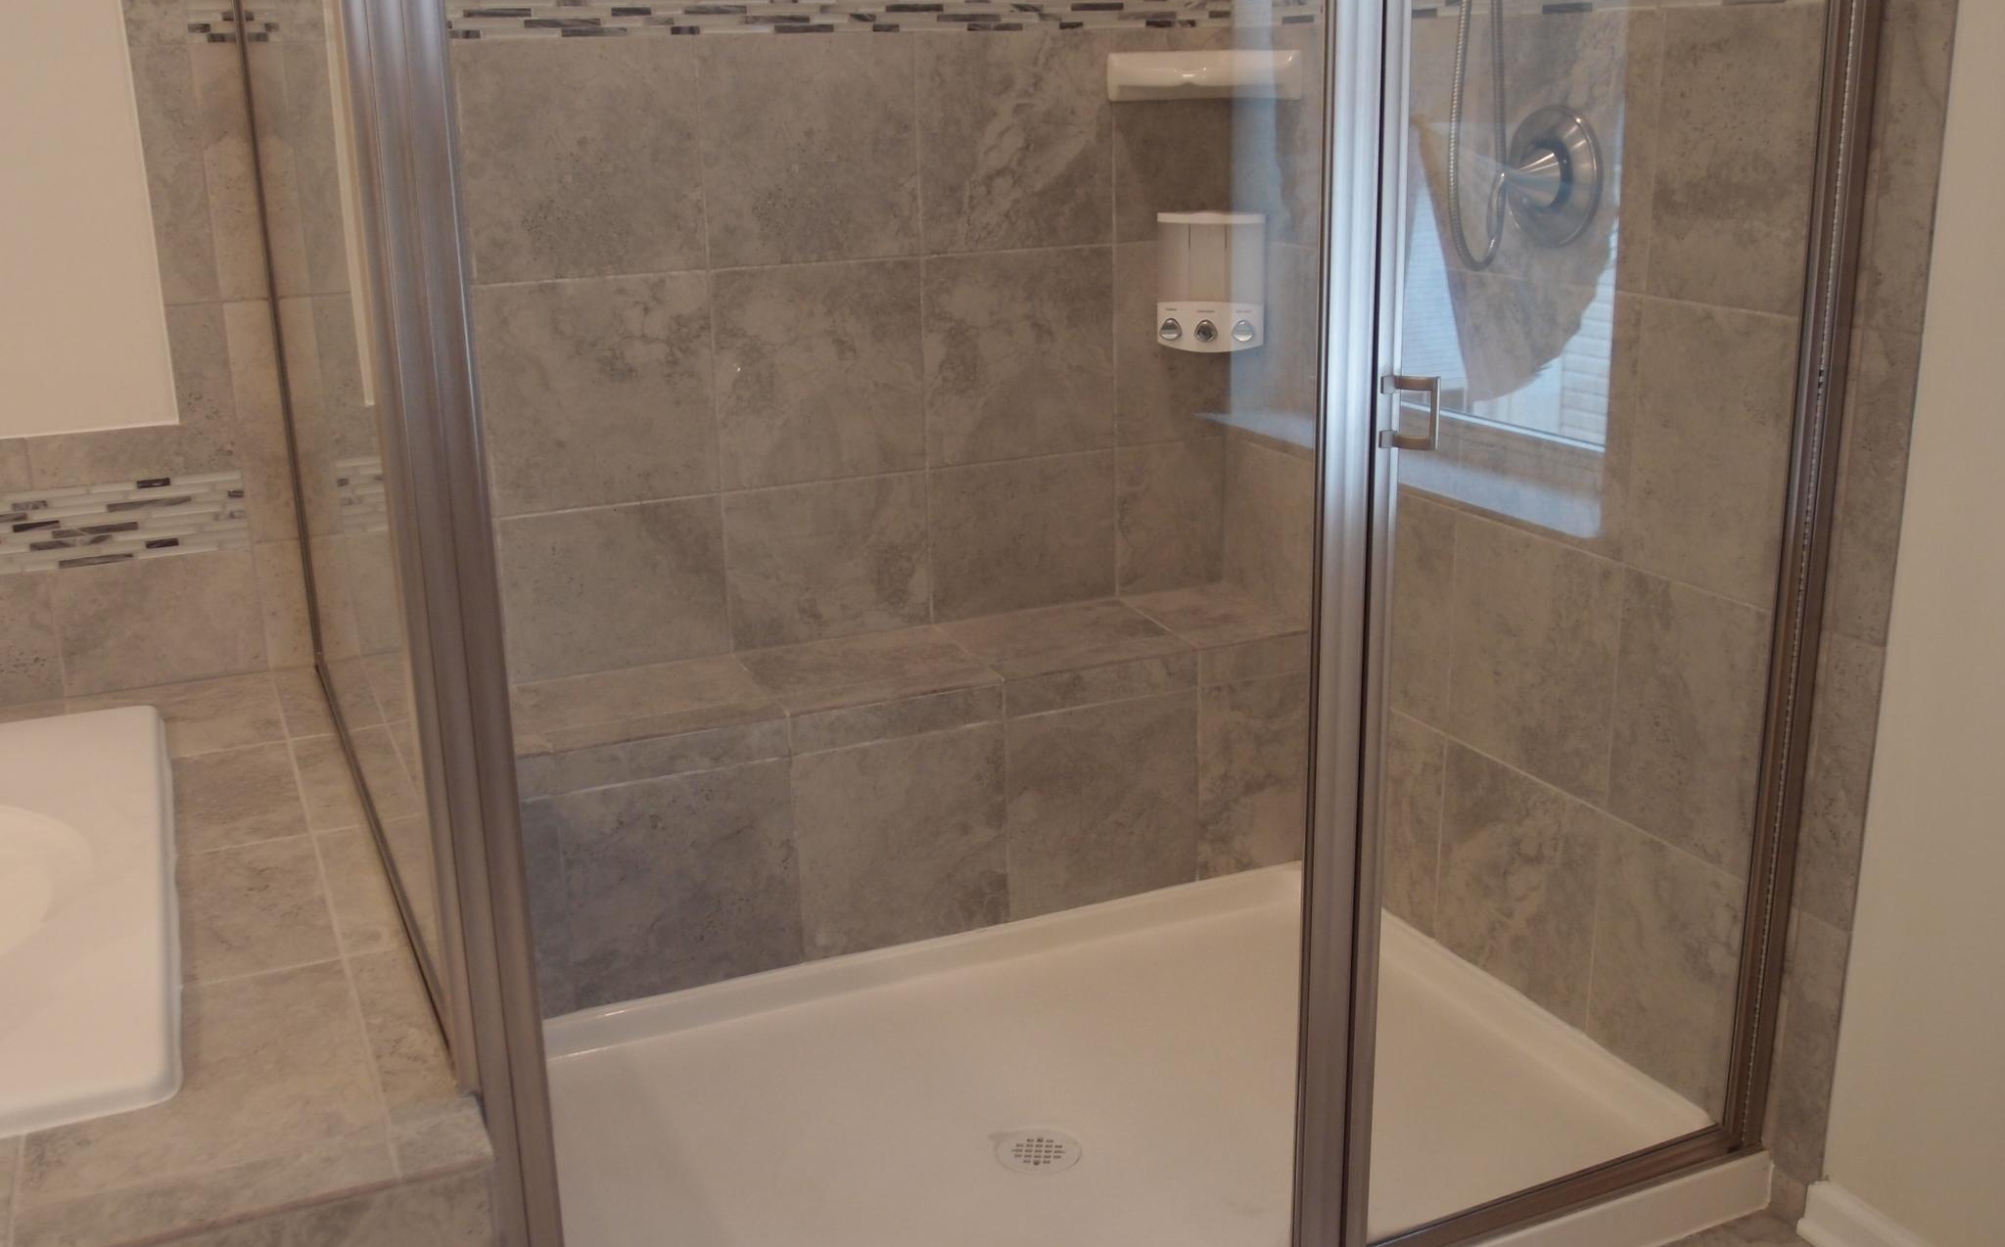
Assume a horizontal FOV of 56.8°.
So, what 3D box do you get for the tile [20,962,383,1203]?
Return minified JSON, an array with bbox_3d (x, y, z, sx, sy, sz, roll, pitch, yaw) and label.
[{"bbox_3d":[-0.630,0.354,1.456,0.237,0.012,0.301,-8,18,-23],"label":"tile"}]

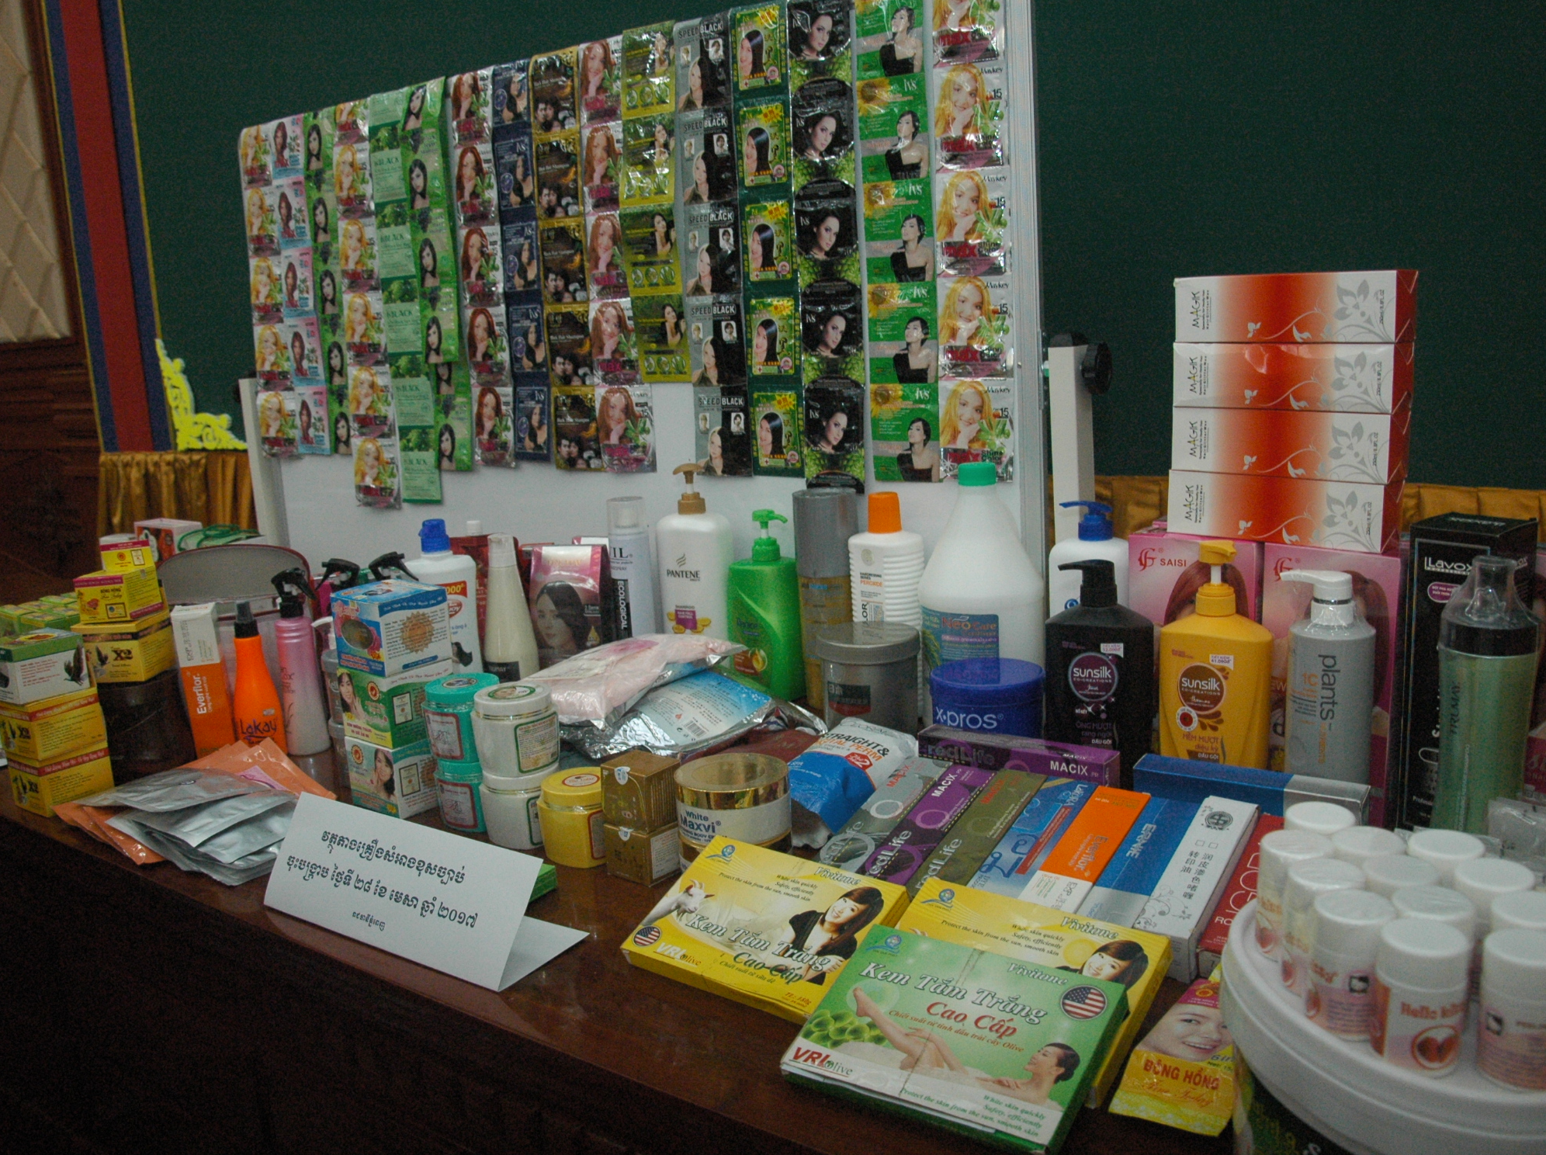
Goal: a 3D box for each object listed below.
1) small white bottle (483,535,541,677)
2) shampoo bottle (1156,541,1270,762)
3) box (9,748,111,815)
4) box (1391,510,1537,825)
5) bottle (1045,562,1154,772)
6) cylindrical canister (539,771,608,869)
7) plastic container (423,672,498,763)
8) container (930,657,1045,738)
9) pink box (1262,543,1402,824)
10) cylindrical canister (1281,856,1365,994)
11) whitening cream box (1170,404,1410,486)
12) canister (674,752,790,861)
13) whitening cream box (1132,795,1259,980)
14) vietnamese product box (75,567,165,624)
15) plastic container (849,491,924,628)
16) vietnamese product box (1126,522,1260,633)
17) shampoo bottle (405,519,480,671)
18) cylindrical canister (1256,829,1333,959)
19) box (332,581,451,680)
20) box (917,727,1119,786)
[{"bbox_3d":[-0.344,0.051,1.710,0.073,0.215,0.060,-1,13,10],"label":"small white bottle"},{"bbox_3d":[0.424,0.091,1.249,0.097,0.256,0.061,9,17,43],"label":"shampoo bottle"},{"bbox_3d":[-0.793,0.219,1.442,0.070,0.056,0.076,5,14,32],"label":"box"},{"bbox_3d":[0.616,0.091,1.158,0.085,0.282,0.070,-14,16,-39],"label":"box"},{"bbox_3d":[0.317,0.102,1.270,0.106,0.242,0.060,2,14,21],"label":"bottle"},{"bbox_3d":[-0.182,0.225,1.227,0.083,0.070,0.083,-3,12,1],"label":"cylindrical canister"},{"bbox_3d":[-0.312,0.142,1.322,0.079,0.073,0.079,-5,12,-14],"label":"plastic container"},{"bbox_3d":[0.252,0.152,1.526,0.133,0.084,0.133,0,11,9],"label":"container"},{"bbox_3d":[0.530,0.093,1.231,0.058,0.250,0.125,-14,16,-42],"label":"pink box"},{"bbox_3d":[0.301,0.192,0.710,0.043,0.065,0.043,-6,13,-16],"label":"cylindrical canister"},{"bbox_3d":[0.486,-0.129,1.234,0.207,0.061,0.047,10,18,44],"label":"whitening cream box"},{"bbox_3d":[-0.035,0.197,1.137,0.100,0.056,0.100,-2,11,-2],"label":"canister"},{"bbox_3d":[0.347,0.247,1.057,0.042,0.039,0.206,6,24,33],"label":"whitening cream box"},{"bbox_3d":[-0.743,0.019,1.480,0.058,0.050,0.065,-1,11,5],"label":"vietnamese product box"},{"bbox_3d":[0.132,0.035,1.554,0.086,0.271,0.086,1,13,19],"label":"plastic container"},{"bbox_3d":[0.426,0.084,1.288,0.123,0.256,0.065,7,16,39],"label":"vietnamese product box"},{"bbox_3d":[-0.428,0.044,1.710,0.096,0.239,0.062,-6,13,-12],"label":"shampoo bottle"},{"bbox_3d":[0.300,0.184,0.748,0.043,0.065,0.043,-3,12,1],"label":"cylindrical canister"},{"bbox_3d":[-0.397,0.053,1.356,0.086,0.076,0.081,7,16,39],"label":"box"},{"bbox_3d":[0.225,0.175,1.200,0.179,0.045,0.038,5,15,32],"label":"box"}]

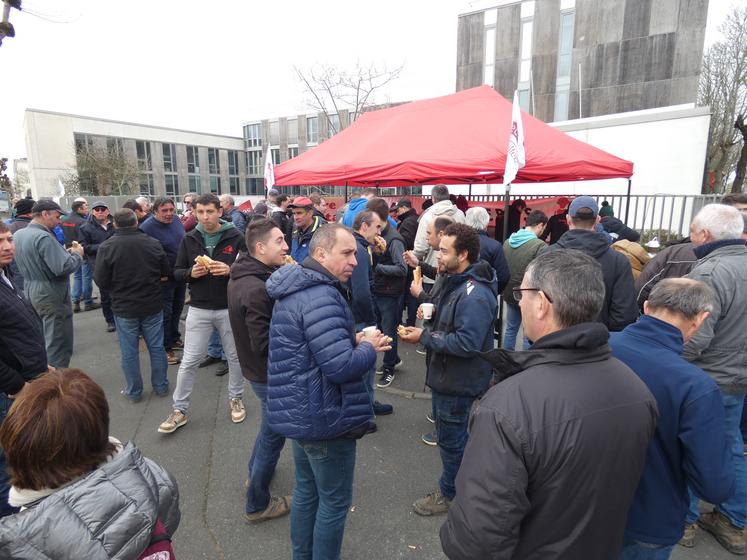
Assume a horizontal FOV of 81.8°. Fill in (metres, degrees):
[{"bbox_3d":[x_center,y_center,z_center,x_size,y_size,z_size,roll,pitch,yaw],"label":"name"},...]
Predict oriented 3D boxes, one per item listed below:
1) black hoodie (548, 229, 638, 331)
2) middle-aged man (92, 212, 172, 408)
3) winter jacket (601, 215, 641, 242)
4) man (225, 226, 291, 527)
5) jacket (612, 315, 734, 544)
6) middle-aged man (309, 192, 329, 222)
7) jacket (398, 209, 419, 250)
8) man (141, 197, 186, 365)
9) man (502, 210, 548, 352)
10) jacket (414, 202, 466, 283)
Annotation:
[{"bbox_3d":[1.540,0.042,3.034,0.560,0.800,0.370,5,12,24],"label":"black hoodie"},{"bbox_3d":[-2.158,0.212,3.912,0.590,1.730,0.420,-3,11,-15],"label":"middle-aged man"},{"bbox_3d":[3.382,-0.559,5.909,0.450,0.660,0.520,5,12,23],"label":"winter jacket"},{"bbox_3d":[-0.621,0.518,2.393,0.480,1.710,0.520,-5,12,-25],"label":"man"},{"bbox_3d":[1.003,0.496,1.467,0.420,0.770,0.530,-10,15,-40],"label":"jacket"},{"bbox_3d":[-0.696,-0.113,5.177,0.380,1.800,0.520,4,12,19],"label":"middle-aged man"},{"bbox_3d":[0.434,-0.480,5.510,0.360,0.780,0.550,0,11,0],"label":"jacket"},{"bbox_3d":[-2.269,0.020,4.641,0.530,1.770,0.380,-8,14,-35],"label":"man"},{"bbox_3d":[1.530,0.160,4.259,0.520,1.700,0.420,8,14,37],"label":"man"},{"bbox_3d":[0.657,-0.445,4.297,0.580,0.760,0.380,-2,11,-7],"label":"jacket"}]

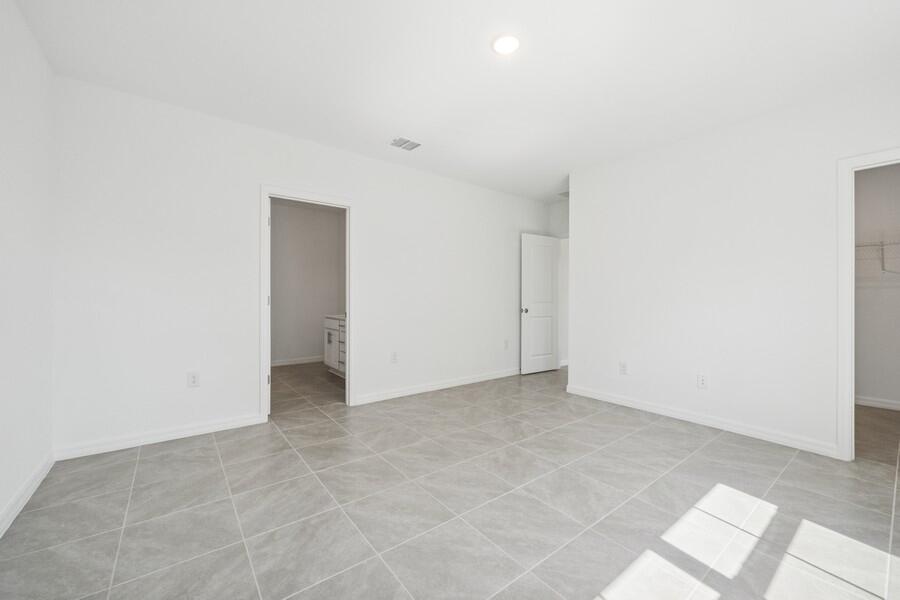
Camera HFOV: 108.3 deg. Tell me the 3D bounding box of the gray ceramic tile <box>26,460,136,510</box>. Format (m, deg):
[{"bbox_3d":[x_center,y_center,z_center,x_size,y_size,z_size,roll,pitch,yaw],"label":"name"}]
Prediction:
[{"bbox_3d":[-2.153,1.095,1.923,0.435,0.010,0.435,0,0,-38],"label":"gray ceramic tile"}]

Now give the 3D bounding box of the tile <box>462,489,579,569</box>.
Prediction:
[{"bbox_3d":[0.381,1.177,1.719,0.459,0.012,0.459,1,-1,-38],"label":"tile"}]

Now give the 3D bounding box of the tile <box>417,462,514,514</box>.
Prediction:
[{"bbox_3d":[0.082,1.125,1.987,0.445,0.010,0.445,0,0,-38],"label":"tile"}]

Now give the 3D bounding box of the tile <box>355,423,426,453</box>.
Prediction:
[{"bbox_3d":[-0.465,1.095,2.574,0.435,0.010,0.435,0,0,-38],"label":"tile"}]

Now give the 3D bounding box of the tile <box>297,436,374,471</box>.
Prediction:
[{"bbox_3d":[-0.850,1.123,2.410,0.445,0.010,0.445,0,0,-38],"label":"tile"}]

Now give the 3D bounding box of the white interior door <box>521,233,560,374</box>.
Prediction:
[{"bbox_3d":[1.367,0.058,4.879,0.800,2.035,0.036,0,0,-30],"label":"white interior door"}]

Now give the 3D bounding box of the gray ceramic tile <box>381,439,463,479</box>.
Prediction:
[{"bbox_3d":[-0.202,1.124,2.326,0.445,0.010,0.445,0,0,-38],"label":"gray ceramic tile"}]

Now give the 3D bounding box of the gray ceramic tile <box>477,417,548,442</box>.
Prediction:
[{"bbox_3d":[0.520,1.127,2.836,0.445,0.010,0.445,0,0,-38],"label":"gray ceramic tile"}]

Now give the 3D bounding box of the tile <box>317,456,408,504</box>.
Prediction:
[{"bbox_3d":[-0.563,1.123,2.070,0.445,0.010,0.445,0,0,-38],"label":"tile"}]

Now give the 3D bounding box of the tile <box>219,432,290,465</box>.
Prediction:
[{"bbox_3d":[-1.444,1.095,2.414,0.435,0.010,0.435,0,0,-38],"label":"tile"}]

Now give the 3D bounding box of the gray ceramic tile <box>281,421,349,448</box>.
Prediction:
[{"bbox_3d":[-1.185,1.177,2.876,0.462,0.012,0.466,1,-1,-38],"label":"gray ceramic tile"}]

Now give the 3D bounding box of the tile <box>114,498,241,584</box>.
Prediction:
[{"bbox_3d":[-1.327,1.166,1.616,0.457,0.012,0.461,1,-1,-38],"label":"tile"}]

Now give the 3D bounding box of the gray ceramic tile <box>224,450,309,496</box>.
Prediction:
[{"bbox_3d":[-1.212,1.121,2.154,0.445,0.010,0.445,0,0,-38],"label":"gray ceramic tile"}]

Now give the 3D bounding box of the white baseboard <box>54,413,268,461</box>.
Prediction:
[{"bbox_3d":[-2.139,1.045,2.540,1.255,0.090,0.015,0,0,-33],"label":"white baseboard"}]

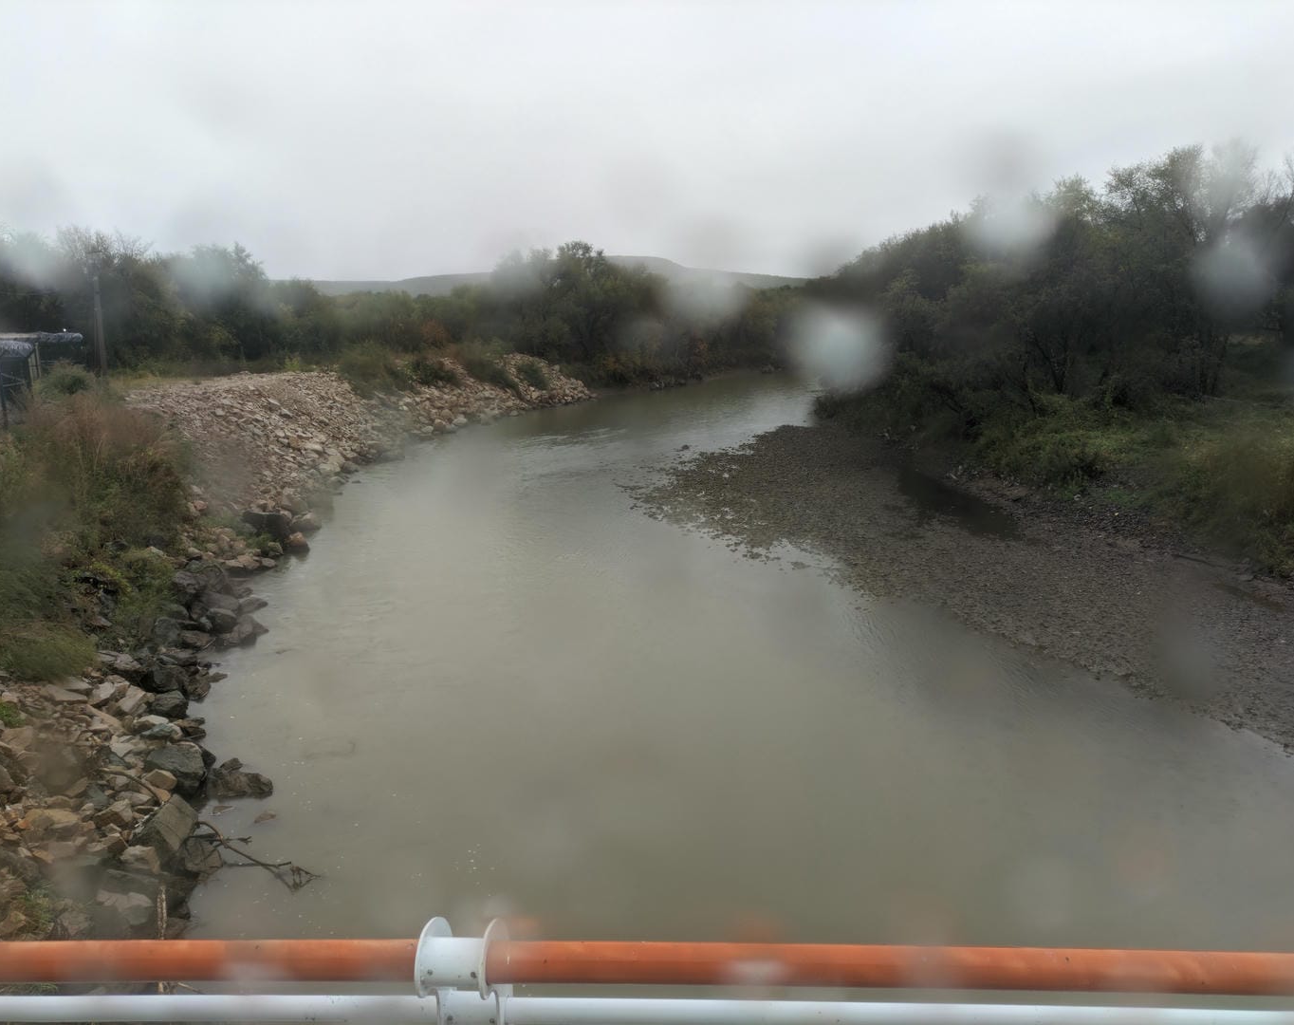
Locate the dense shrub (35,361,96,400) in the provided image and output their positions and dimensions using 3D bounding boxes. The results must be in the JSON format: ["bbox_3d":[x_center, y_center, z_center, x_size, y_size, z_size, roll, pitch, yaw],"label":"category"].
[{"bbox_3d":[-25.384,-5.767,43.000,2.600,1.750,2.400,1,11,0],"label":"dense shrub"}]

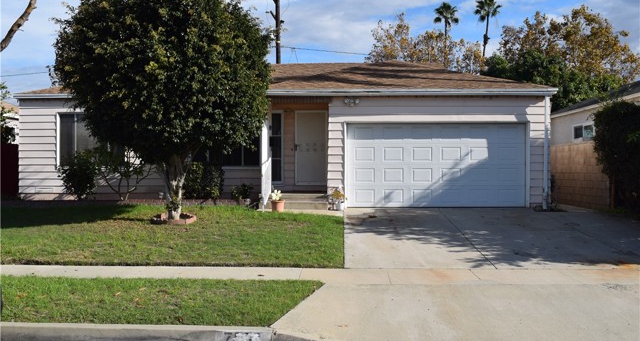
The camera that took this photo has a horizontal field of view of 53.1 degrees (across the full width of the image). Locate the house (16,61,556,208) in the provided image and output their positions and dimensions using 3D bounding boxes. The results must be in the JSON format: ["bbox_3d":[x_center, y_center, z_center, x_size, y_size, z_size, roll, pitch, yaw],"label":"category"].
[{"bbox_3d":[-1.150,-1.200,21.050,14.500,4.300,10.000,0,0,3],"label":"house"}]

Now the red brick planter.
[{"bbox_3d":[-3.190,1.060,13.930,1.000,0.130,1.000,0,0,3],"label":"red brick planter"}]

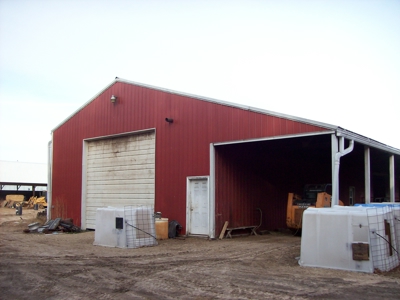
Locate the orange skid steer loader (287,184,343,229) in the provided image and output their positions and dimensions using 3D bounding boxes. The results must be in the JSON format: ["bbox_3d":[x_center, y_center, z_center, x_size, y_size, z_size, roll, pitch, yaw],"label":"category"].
[{"bbox_3d":[4.966,2.475,17.288,1.600,1.980,2.800,-6,-9,38],"label":"orange skid steer loader"}]

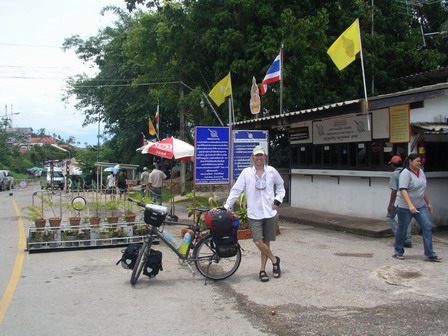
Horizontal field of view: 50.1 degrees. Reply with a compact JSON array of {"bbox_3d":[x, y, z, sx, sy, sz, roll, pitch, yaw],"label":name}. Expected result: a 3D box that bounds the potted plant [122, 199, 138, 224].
[{"bbox_3d":[-1.868,0.880,9.550,0.310,0.530,0.310,0,0,0],"label":"potted plant"}]

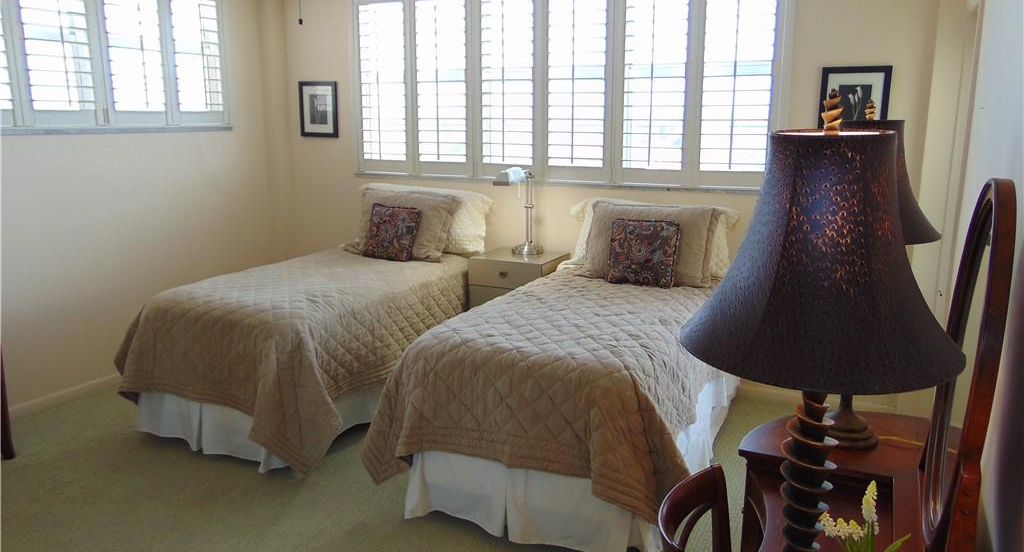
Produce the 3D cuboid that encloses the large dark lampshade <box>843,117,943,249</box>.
[{"bbox_3d":[0.870,-0.235,1.796,0.326,0.264,0.326,6,14,26],"label":"large dark lampshade"}]

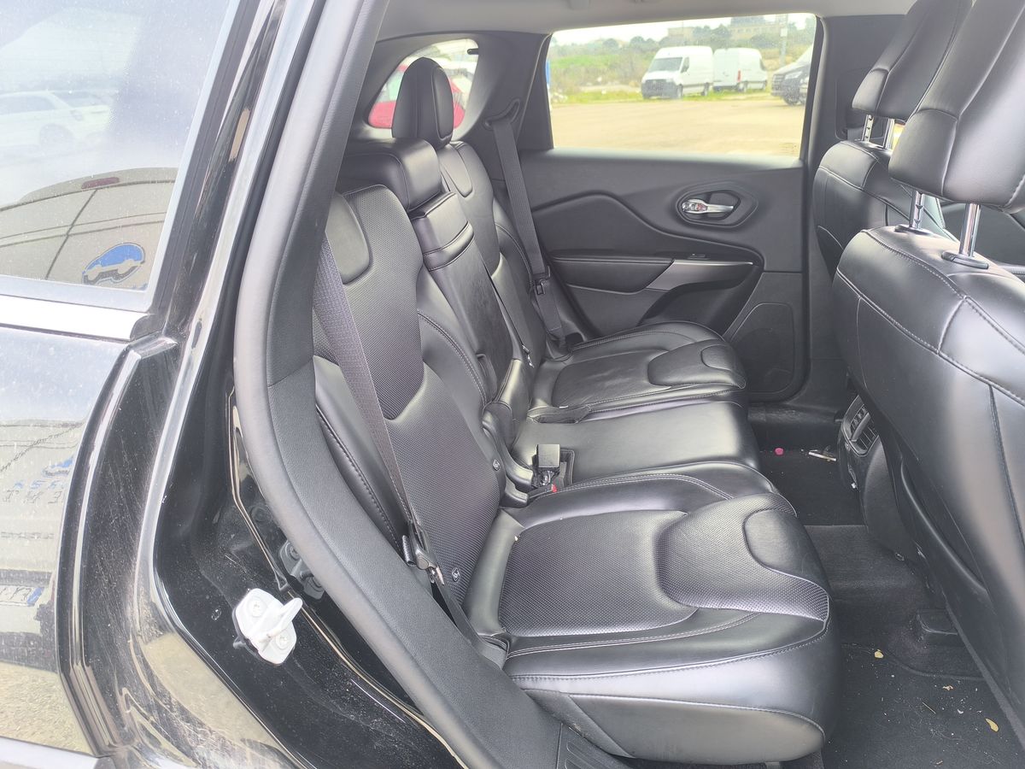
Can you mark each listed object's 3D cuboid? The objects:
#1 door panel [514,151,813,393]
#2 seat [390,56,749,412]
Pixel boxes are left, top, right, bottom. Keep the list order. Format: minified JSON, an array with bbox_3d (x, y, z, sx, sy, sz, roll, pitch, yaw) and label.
[{"bbox_3d":[0.415,-0.293,1.928,0.816,0.689,0.122,5,25,10],"label":"door panel"},{"bbox_3d":[0.150,-0.307,1.613,0.847,0.836,0.525,5,25,10],"label":"seat"}]

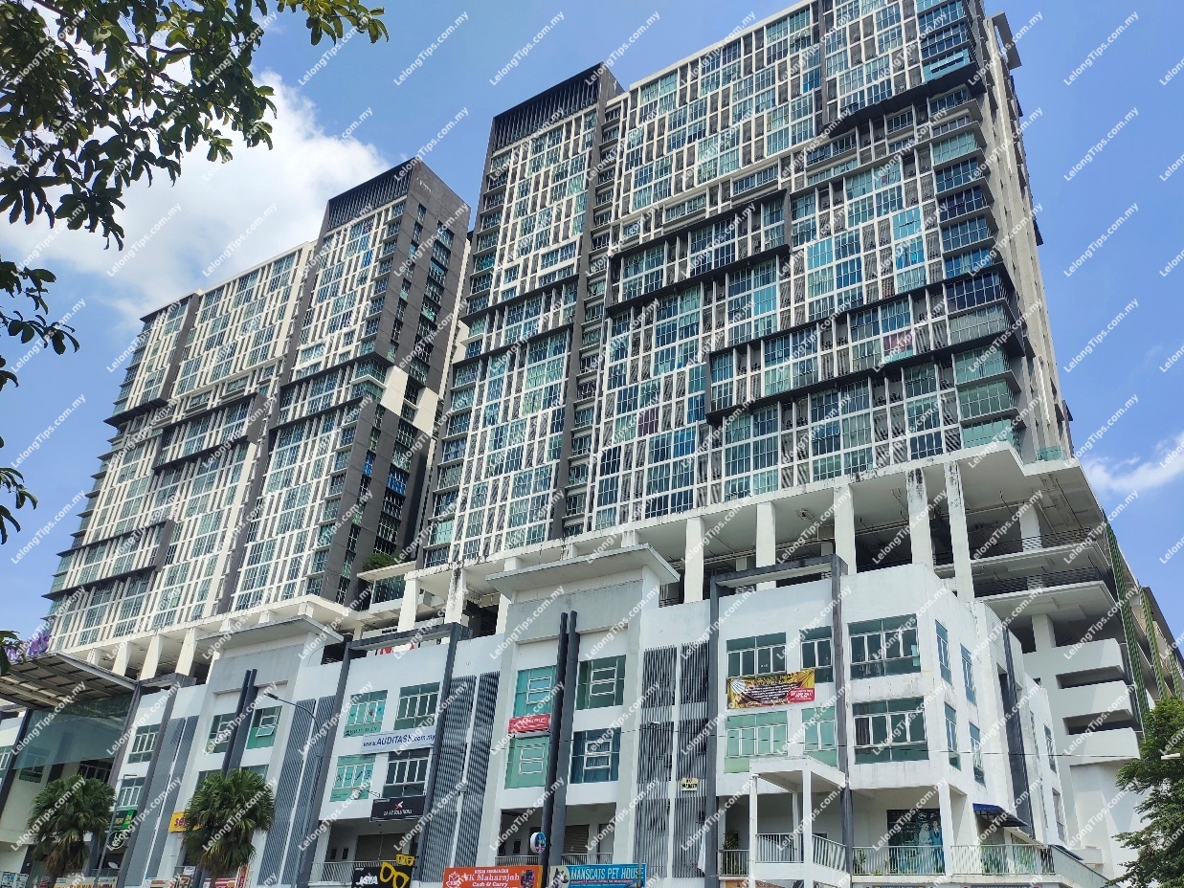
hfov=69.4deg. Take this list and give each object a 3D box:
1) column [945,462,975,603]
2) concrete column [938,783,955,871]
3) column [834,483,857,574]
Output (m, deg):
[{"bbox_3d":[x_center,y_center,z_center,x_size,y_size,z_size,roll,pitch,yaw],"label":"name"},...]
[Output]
[{"bbox_3d":[26.046,6.275,60.544,1.018,10.933,1.018,-16,-35,32],"label":"column"},{"bbox_3d":[14.969,16.154,35.711,0.482,3.591,0.482,-16,-35,32],"label":"concrete column"},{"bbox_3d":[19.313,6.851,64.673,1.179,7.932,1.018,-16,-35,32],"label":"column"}]

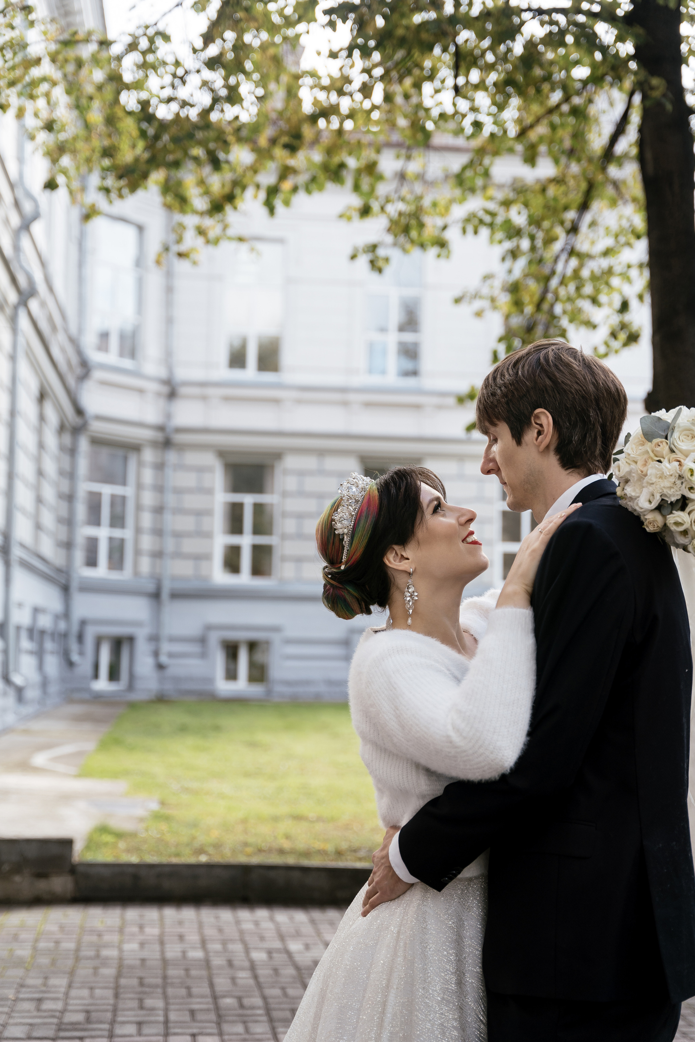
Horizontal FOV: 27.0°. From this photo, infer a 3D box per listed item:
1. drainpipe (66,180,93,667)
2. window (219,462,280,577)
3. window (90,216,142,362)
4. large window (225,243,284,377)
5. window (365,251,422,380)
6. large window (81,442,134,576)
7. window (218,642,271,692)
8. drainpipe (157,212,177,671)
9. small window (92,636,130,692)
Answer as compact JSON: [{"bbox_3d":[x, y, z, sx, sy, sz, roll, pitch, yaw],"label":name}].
[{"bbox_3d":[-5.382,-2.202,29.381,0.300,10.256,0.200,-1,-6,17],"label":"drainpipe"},{"bbox_3d":[-2.166,0.011,31.577,1.276,2.514,0.200,2,-6,-6],"label":"window"},{"bbox_3d":[-4.911,-4.909,30.732,0.200,2.885,1.132,-3,-7,39],"label":"window"},{"bbox_3d":[-2.063,-4.713,32.044,1.196,2.912,0.200,2,-6,-6],"label":"large window"},{"bbox_3d":[1.031,-4.595,32.357,1.194,2.830,0.200,2,-6,-6],"label":"window"},{"bbox_3d":[-5.000,-0.213,30.273,0.200,2.657,1.137,-3,-7,39],"label":"large window"},{"bbox_3d":[-2.244,3.122,31.269,1.072,1.061,0.200,2,-6,-6],"label":"window"},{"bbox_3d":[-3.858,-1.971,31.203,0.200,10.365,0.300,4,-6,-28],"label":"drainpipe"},{"bbox_3d":[-4.915,2.987,30.140,0.200,1.115,0.847,-3,-7,39],"label":"small window"}]

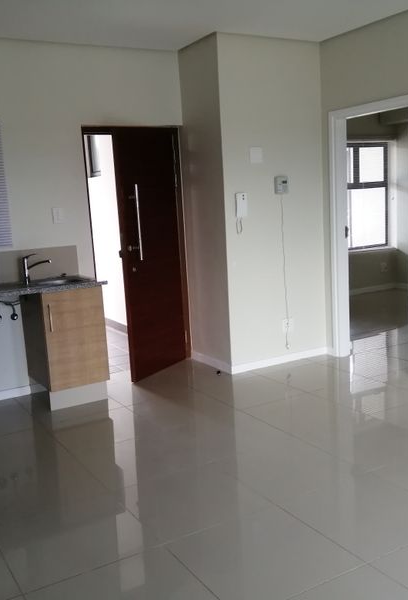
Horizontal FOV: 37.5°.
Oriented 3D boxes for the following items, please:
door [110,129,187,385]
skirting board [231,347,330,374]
[{"bbox_3d":[-0.435,-0.394,5.207,0.045,2.031,0.853,2,10,31],"label":"door"},{"bbox_3d":[0.691,0.535,5.336,1.060,0.066,0.017,-8,10,-30],"label":"skirting board"}]

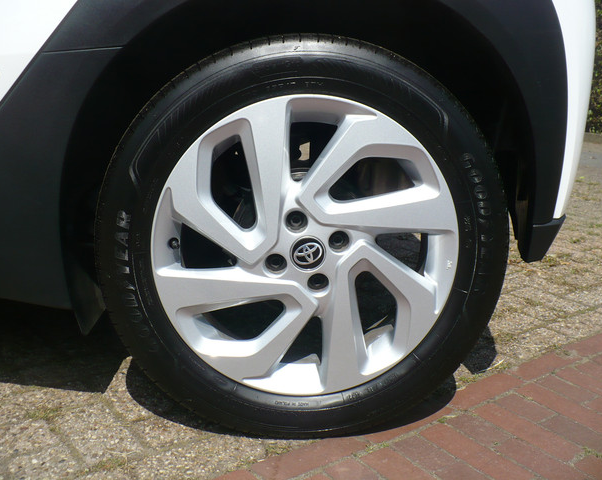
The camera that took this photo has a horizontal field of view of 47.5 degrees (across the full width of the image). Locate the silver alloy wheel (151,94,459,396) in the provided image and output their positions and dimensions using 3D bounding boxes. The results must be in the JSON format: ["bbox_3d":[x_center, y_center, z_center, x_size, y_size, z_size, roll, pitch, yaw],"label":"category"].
[{"bbox_3d":[0.004,0.004,1.107,0.470,0.470,0.160,1,12,-5],"label":"silver alloy wheel"}]

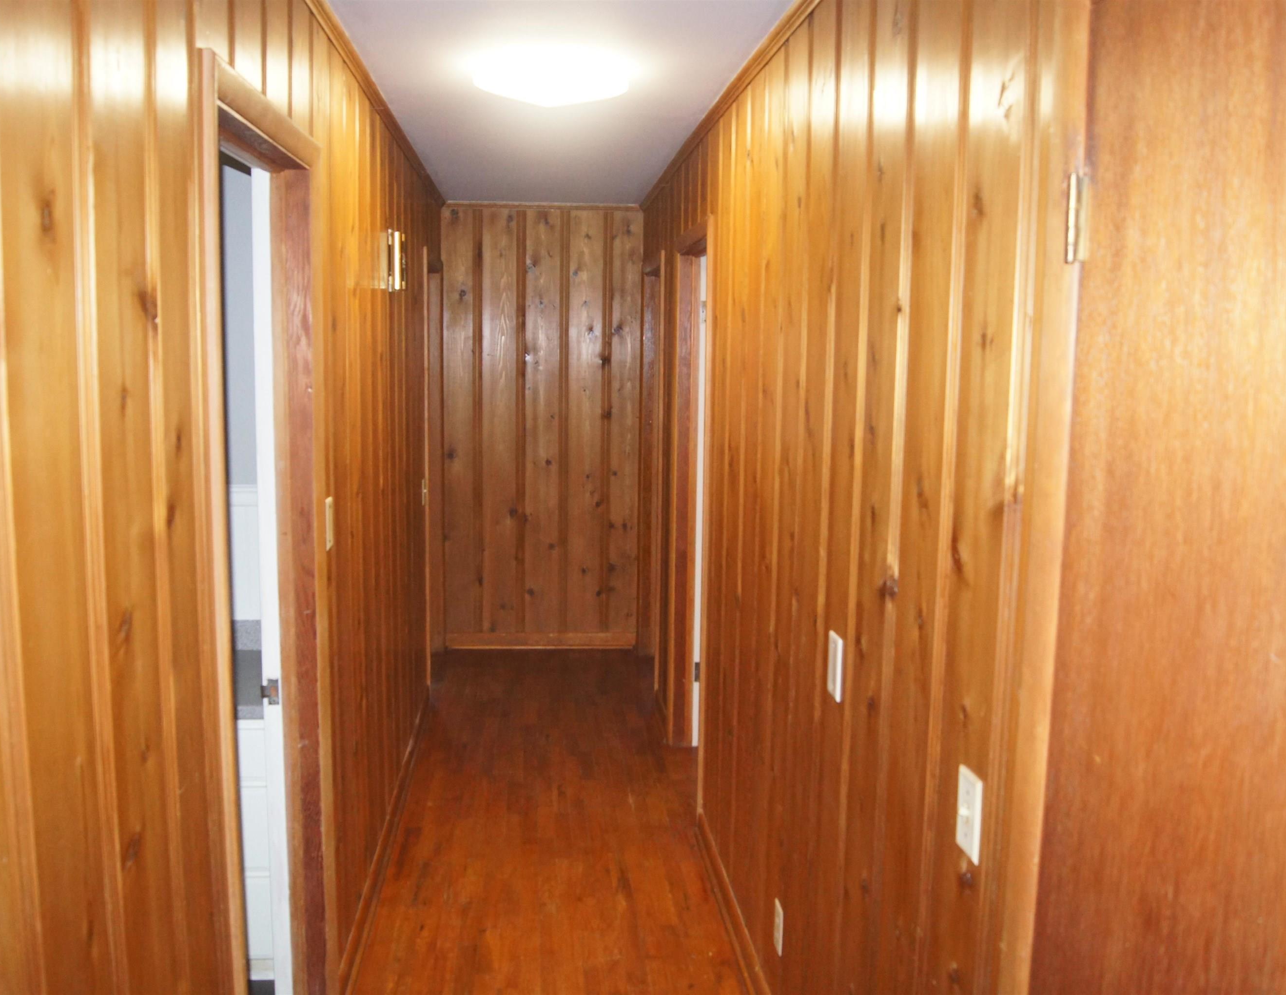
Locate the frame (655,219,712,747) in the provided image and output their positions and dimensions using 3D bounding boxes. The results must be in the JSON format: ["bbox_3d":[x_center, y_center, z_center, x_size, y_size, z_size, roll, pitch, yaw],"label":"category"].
[{"bbox_3d":[0.227,0.064,4.258,0.140,2.115,0.920,0,8,-6],"label":"frame"}]

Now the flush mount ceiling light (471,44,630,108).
[{"bbox_3d":[-0.252,-1.133,3.108,0.430,0.100,0.430,0,8,-6],"label":"flush mount ceiling light"}]

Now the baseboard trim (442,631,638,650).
[{"bbox_3d":[-0.561,0.803,6.289,1.050,0.097,0.022,0,8,-6],"label":"baseboard trim"}]

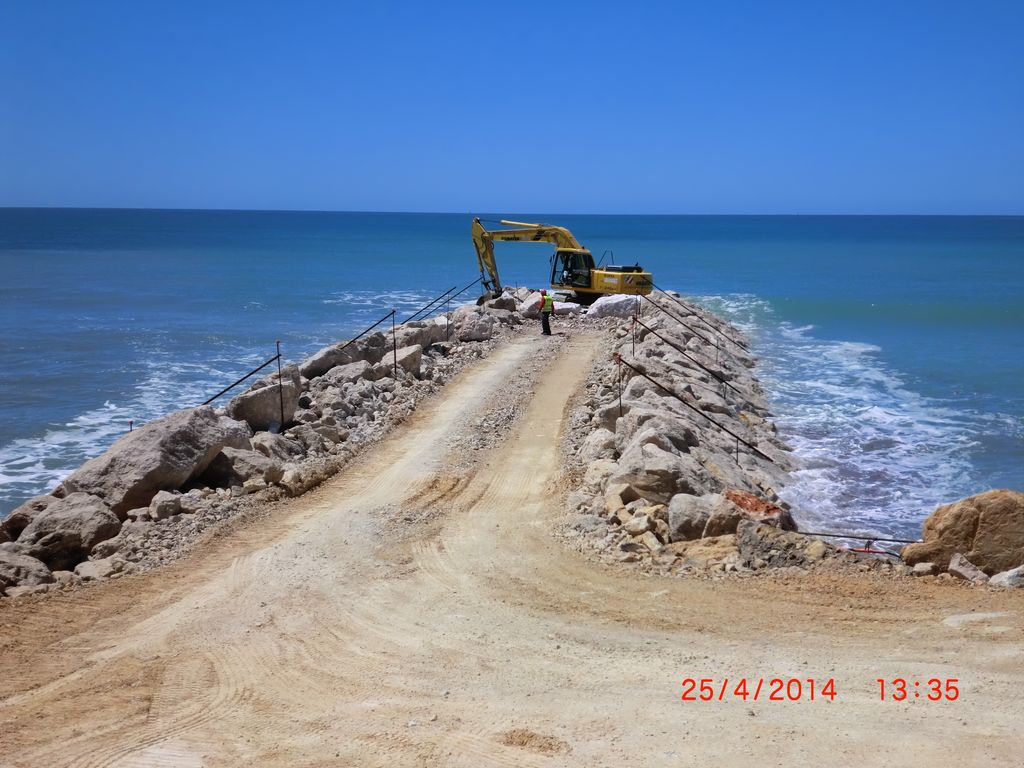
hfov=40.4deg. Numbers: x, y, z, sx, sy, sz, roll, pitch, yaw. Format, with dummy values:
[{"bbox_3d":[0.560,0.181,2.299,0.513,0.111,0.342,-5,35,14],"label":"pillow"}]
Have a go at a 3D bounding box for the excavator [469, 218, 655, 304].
[{"bbox_3d":[2.214,-5.741,66.813,9.300,4.400,3.000,4,8,27],"label":"excavator"}]

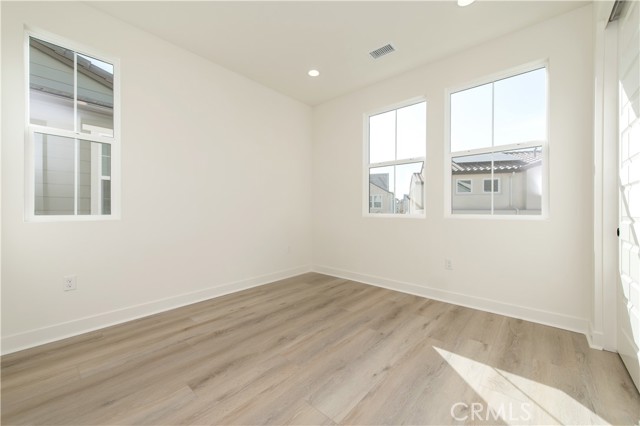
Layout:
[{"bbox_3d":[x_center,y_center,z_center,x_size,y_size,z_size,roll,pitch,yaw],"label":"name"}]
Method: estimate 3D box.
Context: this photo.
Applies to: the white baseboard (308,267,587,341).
[{"bbox_3d":[1.051,0.952,3.142,3.200,0.134,0.025,1,1,42],"label":"white baseboard"}]

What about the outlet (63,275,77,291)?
[{"bbox_3d":[-2.050,0.577,2.042,0.013,0.118,0.072,1,1,42],"label":"outlet"}]

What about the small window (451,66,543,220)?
[{"bbox_3d":[1.778,-0.668,2.572,0.865,1.450,0.100,1,1,42],"label":"small window"}]

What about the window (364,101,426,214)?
[{"bbox_3d":[0.975,-0.670,3.284,0.865,1.450,0.100,1,1,42],"label":"window"}]

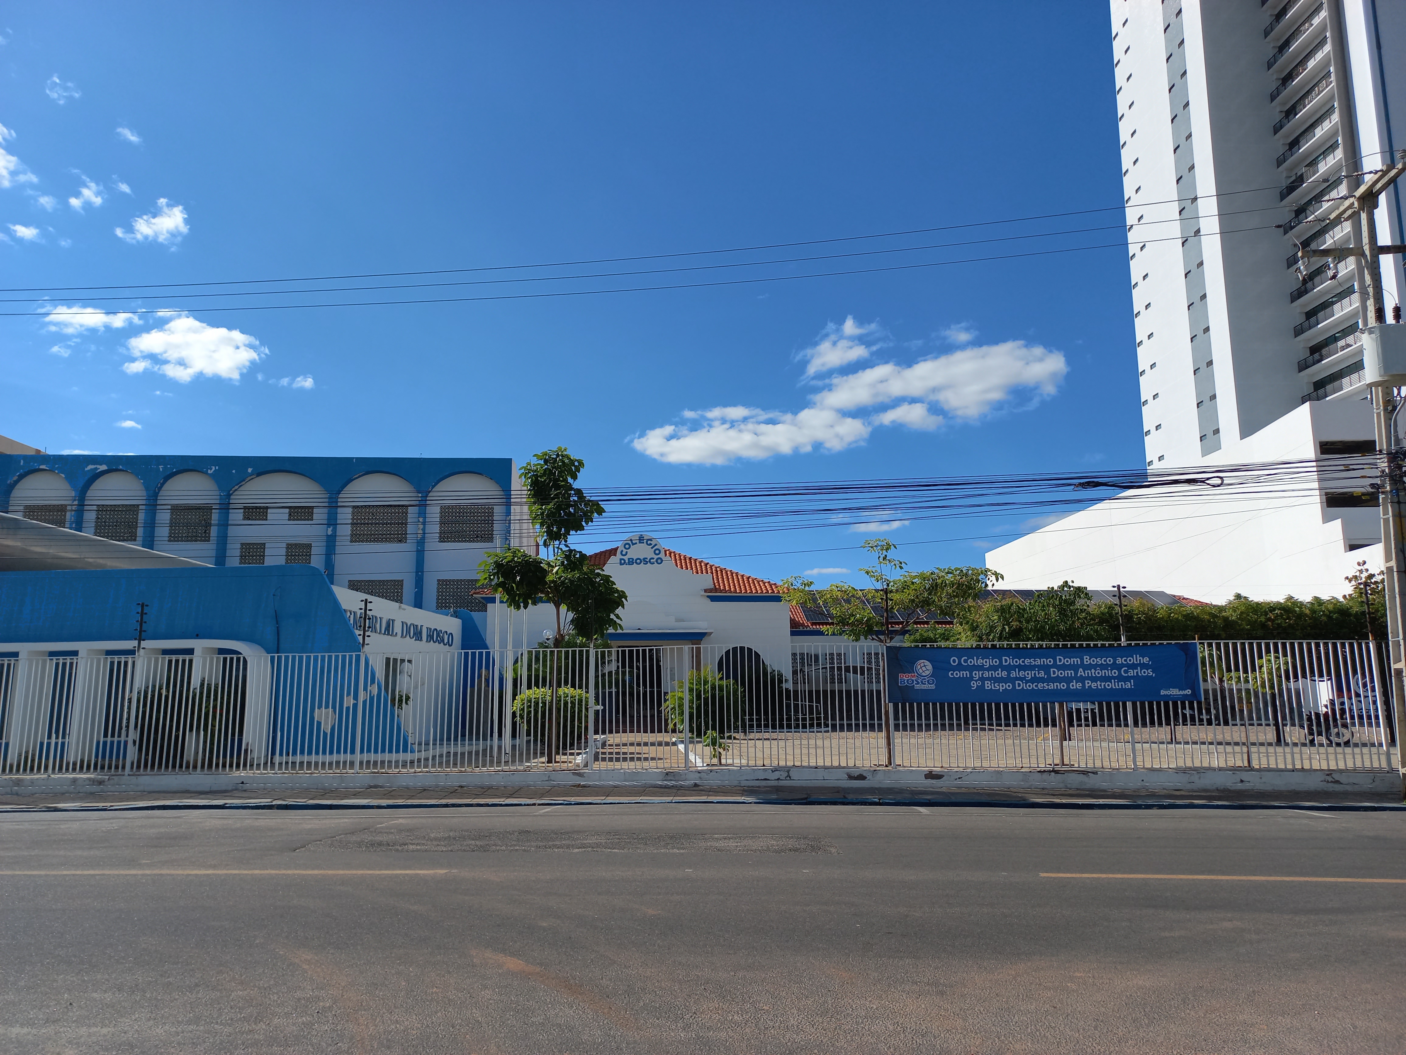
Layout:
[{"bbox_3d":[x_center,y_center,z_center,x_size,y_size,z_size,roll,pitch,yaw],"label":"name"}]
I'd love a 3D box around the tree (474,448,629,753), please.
[{"bbox_3d":[-2.956,1.431,19.945,2.954,6.159,2.700,0,-10,0],"label":"tree"}]

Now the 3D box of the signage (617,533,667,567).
[{"bbox_3d":[-2.165,0.805,36.382,1.771,1.273,0.150,0,-10,0],"label":"signage"}]

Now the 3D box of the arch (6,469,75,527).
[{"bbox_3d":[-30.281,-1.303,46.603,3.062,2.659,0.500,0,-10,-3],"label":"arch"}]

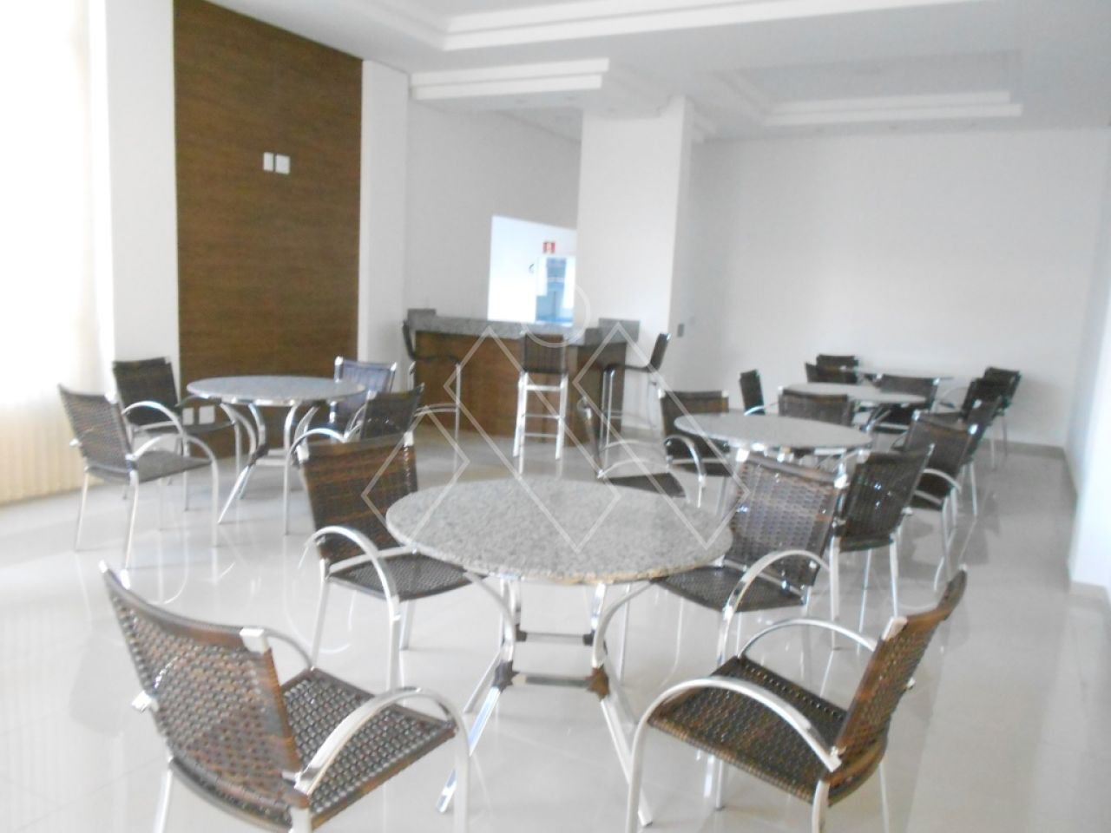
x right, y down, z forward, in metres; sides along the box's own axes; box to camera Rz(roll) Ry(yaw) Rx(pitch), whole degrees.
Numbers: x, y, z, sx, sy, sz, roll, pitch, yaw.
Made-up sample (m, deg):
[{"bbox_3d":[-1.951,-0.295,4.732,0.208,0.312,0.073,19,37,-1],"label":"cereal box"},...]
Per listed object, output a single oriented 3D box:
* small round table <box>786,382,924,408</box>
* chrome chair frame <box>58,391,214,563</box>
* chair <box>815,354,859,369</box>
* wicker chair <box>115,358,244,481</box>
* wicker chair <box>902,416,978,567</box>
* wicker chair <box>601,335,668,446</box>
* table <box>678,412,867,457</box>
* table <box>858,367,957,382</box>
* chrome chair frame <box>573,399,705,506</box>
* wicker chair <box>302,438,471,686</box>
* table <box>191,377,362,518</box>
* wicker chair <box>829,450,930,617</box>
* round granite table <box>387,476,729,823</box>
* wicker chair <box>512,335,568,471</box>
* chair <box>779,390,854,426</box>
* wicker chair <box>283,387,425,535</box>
[{"bbox_3d":[2.253,0.193,6.390,1.000,0.770,1.000,3,9,0],"label":"small round table"},{"bbox_3d":[-2.086,0.256,4.174,0.512,0.852,0.581,9,10,32],"label":"chrome chair frame"},{"bbox_3d":[3.090,-0.195,8.860,0.512,0.852,0.581,1,9,-12],"label":"chair"},{"bbox_3d":[-2.364,0.080,5.216,0.581,0.852,0.512,6,9,17],"label":"wicker chair"},{"bbox_3d":[1.781,0.431,4.442,0.570,0.860,0.530,1,9,-13],"label":"wicker chair"},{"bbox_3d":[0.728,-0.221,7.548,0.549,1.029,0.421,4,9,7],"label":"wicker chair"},{"bbox_3d":[1.084,0.435,4.340,0.970,0.767,0.970,3,9,0],"label":"table"},{"bbox_3d":[3.398,-0.058,8.364,0.985,0.766,0.985,3,9,0],"label":"table"},{"bbox_3d":[0.394,0.359,4.323,0.554,0.851,0.544,3,9,0],"label":"chrome chair frame"},{"bbox_3d":[-0.545,0.535,2.889,0.554,0.851,0.544,11,12,41],"label":"wicker chair"},{"bbox_3d":[-1.630,0.202,4.915,0.980,0.767,0.980,3,9,0],"label":"table"},{"bbox_3d":[1.287,0.505,3.806,0.530,0.860,0.570,-3,11,-33],"label":"wicker chair"},{"bbox_3d":[-0.010,0.672,2.464,0.980,0.767,0.980,3,9,0],"label":"round granite table"},{"bbox_3d":[-0.106,-0.192,7.083,0.402,1.029,0.519,5,9,12],"label":"wicker chair"},{"bbox_3d":[1.828,0.227,5.743,0.530,0.860,0.570,9,11,35],"label":"chair"},{"bbox_3d":[-1.103,0.234,4.619,0.554,0.851,0.544,7,10,26],"label":"wicker chair"}]

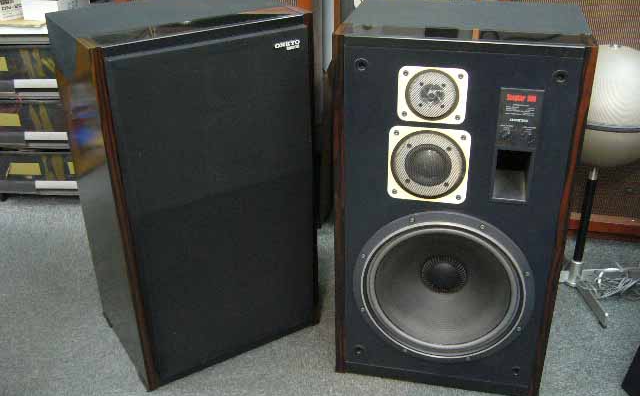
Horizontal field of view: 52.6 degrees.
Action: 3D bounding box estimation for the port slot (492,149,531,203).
[{"bbox_3d":[0.376,-0.055,1.270,0.065,0.108,0.055,6,28,12],"label":"port slot"}]

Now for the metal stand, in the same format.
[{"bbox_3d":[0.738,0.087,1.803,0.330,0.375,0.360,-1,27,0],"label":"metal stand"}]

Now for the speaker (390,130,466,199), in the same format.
[{"bbox_3d":[0.216,-0.068,1.282,0.149,0.149,0.020,6,28,12],"label":"speaker"}]

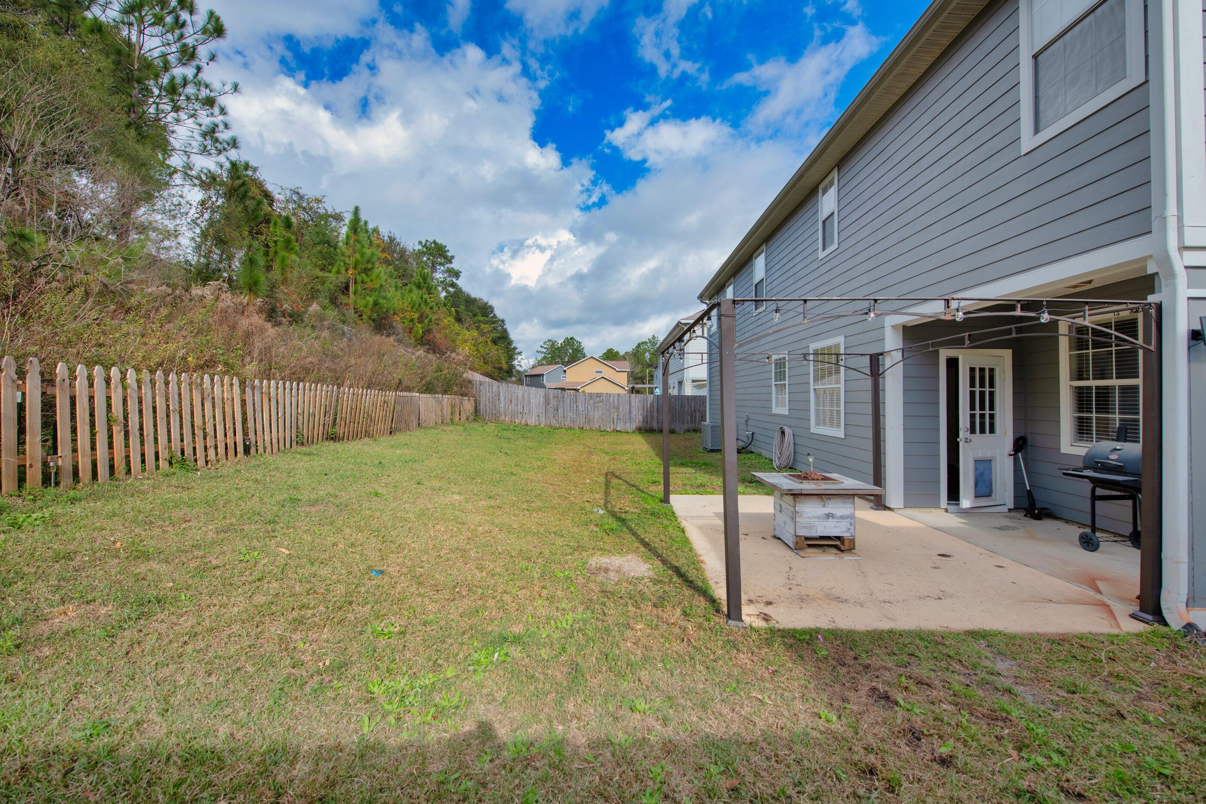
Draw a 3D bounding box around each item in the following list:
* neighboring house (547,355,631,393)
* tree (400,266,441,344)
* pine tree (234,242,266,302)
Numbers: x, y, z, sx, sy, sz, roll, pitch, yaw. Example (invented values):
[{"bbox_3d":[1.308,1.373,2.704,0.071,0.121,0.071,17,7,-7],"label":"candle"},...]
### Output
[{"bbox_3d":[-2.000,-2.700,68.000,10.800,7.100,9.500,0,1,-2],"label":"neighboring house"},{"bbox_3d":[-9.600,-5.100,24.600,2.000,4.100,2.000,0,1,0],"label":"tree"},{"bbox_3d":[-11.300,-4.100,15.000,0.900,1.950,0.900,0,1,0],"label":"pine tree"}]

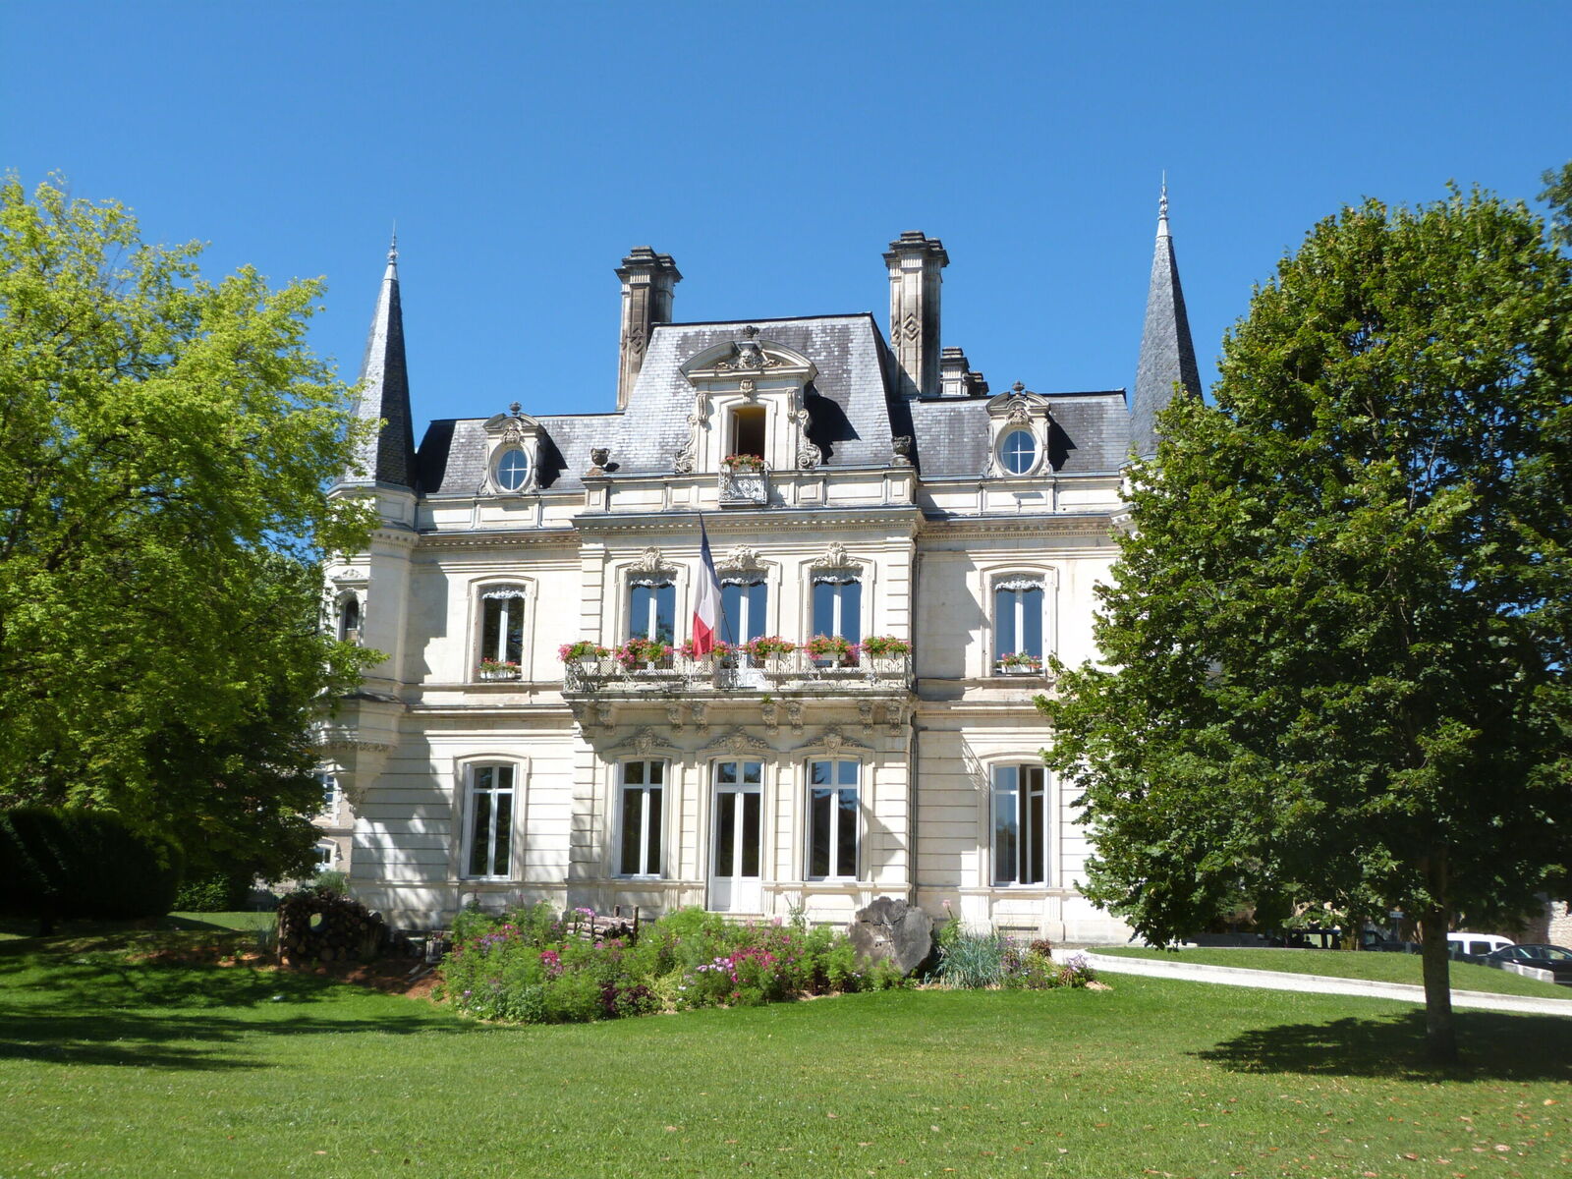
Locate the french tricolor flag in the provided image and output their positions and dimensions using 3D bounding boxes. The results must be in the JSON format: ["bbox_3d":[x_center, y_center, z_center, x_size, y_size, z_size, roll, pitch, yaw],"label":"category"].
[{"bbox_3d":[-1.678,-0.065,41.051,0.650,2.900,0.550,-1,-11,13],"label":"french tricolor flag"}]

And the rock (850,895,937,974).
[{"bbox_3d":[1.629,5.383,30.300,1.300,1.200,0.850,-1,-11,13],"label":"rock"}]

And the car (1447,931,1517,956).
[{"bbox_3d":[23.241,12.325,65.000,4.100,1.800,1.700,-1,-11,13],"label":"car"}]

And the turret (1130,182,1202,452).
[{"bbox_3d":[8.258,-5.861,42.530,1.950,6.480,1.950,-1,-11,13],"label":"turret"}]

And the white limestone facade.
[{"bbox_3d":[-0.316,-0.487,45.516,20.700,16.960,8.000,-1,-11,13],"label":"white limestone facade"}]

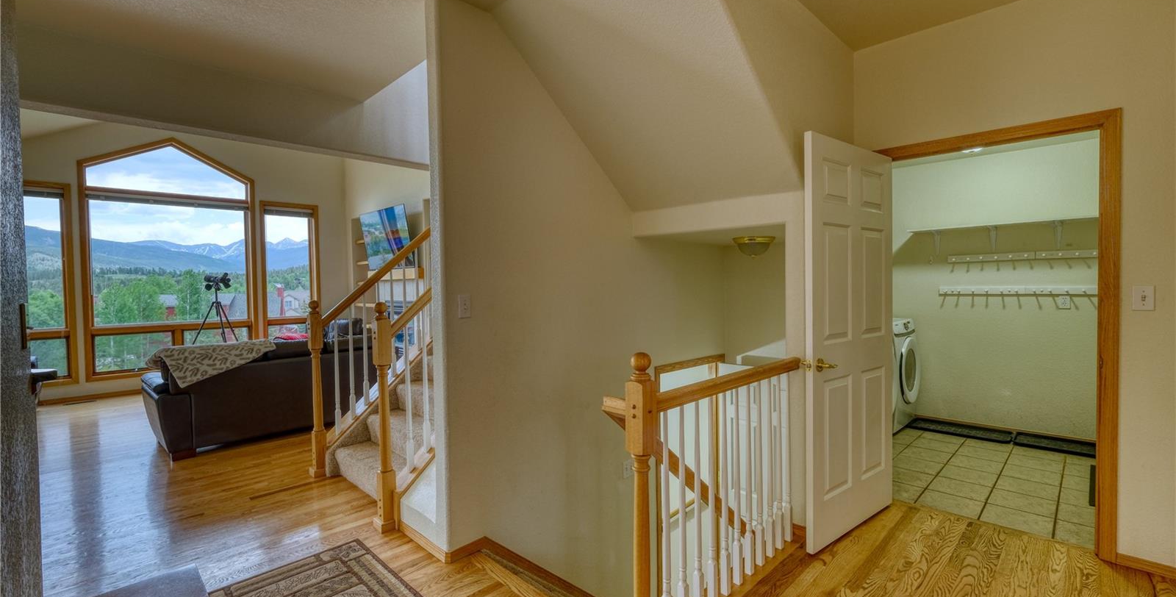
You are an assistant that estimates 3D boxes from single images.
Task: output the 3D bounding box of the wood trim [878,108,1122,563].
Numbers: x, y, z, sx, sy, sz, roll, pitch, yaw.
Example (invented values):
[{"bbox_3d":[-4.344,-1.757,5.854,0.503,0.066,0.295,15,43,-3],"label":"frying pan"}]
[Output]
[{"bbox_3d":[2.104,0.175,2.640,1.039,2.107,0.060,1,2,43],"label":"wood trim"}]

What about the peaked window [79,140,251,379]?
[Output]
[{"bbox_3d":[-5.592,-0.577,6.670,0.100,3.189,1.834,1,2,43],"label":"peaked window"}]

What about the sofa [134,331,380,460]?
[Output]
[{"bbox_3d":[-2.942,0.810,4.754,0.940,0.870,1.950,1,2,43],"label":"sofa"}]

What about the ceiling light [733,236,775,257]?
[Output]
[{"bbox_3d":[1.192,-0.358,3.516,0.306,0.145,0.306,1,2,43],"label":"ceiling light"}]

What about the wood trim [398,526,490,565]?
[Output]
[{"bbox_3d":[-0.784,1.237,2.590,0.515,0.062,0.235,1,2,43],"label":"wood trim"}]

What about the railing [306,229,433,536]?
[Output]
[{"bbox_3d":[-1.193,0.293,3.443,1.235,1.920,1.100,1,2,43],"label":"railing"}]

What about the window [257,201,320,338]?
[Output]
[{"bbox_3d":[-4.748,-0.274,7.856,0.140,2.460,0.810,1,2,45],"label":"window"}]

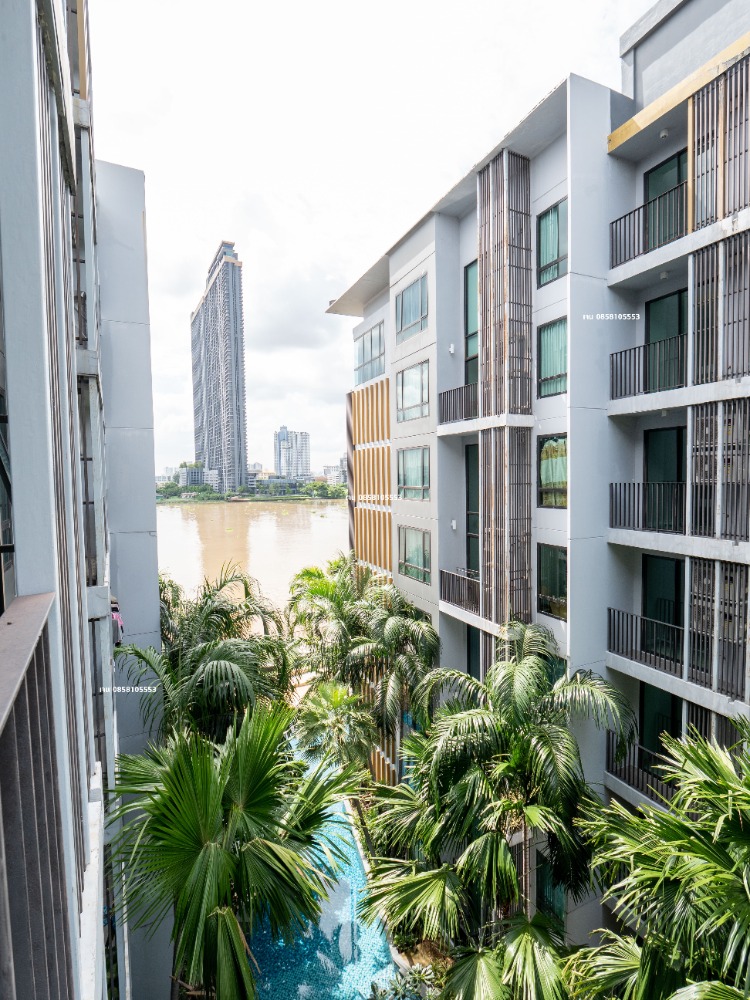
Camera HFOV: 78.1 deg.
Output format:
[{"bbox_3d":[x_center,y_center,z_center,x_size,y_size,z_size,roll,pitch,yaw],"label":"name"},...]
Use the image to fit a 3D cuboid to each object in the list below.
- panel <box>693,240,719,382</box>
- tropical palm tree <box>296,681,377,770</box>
[{"bbox_3d":[6.162,-3.461,8.605,0.080,2.420,0.500,-2,3,-26],"label":"panel"},{"bbox_3d":[-1.624,10.087,19.623,3.400,4.200,3.400,-1,2,0],"label":"tropical palm tree"}]

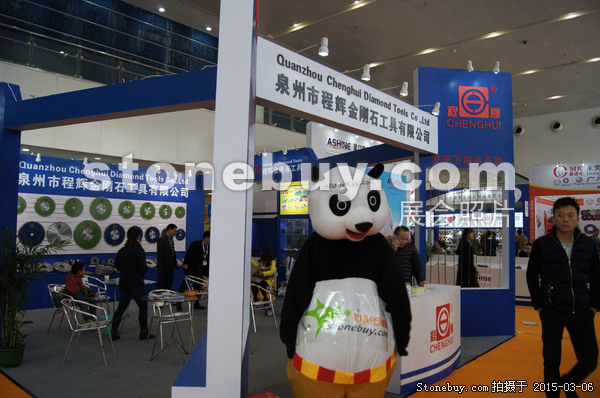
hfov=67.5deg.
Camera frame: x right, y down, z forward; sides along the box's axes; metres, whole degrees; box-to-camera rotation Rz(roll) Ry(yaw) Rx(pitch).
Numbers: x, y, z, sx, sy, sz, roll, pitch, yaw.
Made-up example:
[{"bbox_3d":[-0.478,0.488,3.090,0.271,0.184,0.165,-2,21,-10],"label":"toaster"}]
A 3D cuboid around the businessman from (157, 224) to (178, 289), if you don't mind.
[{"bbox_3d":[-2.710,1.347,9.210,0.300,1.680,0.470,0,-4,18],"label":"businessman"}]

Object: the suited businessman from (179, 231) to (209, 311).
[{"bbox_3d":[-2.030,1.414,9.131,0.600,1.570,0.550,-3,-6,38],"label":"suited businessman"}]

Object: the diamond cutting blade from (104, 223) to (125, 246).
[{"bbox_3d":[-4.090,0.789,9.900,0.030,0.500,0.500,-2,-5,41],"label":"diamond cutting blade"}]

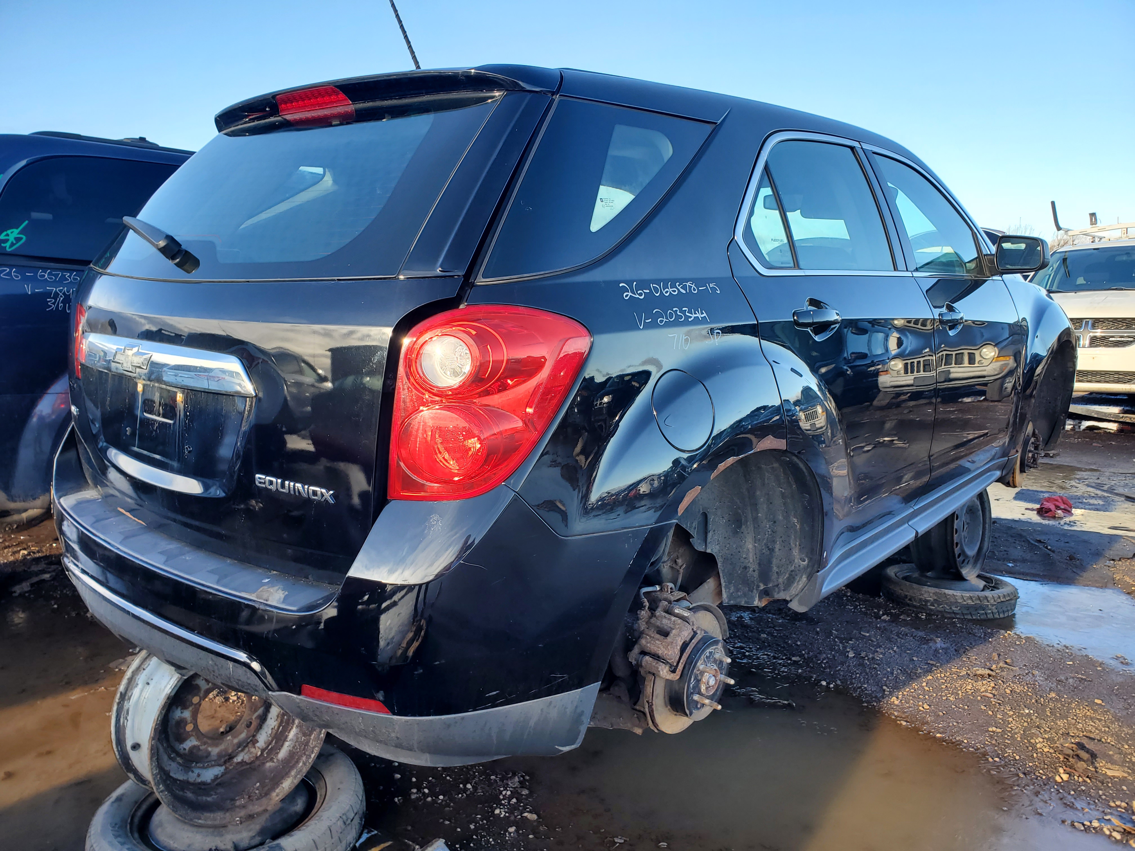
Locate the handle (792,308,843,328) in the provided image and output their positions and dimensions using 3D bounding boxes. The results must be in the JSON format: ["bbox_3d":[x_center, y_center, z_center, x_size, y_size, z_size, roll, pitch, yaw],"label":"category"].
[{"bbox_3d":[0.612,-0.262,2.070,0.052,0.048,0.225,9,15,40],"label":"handle"}]

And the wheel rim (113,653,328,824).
[{"bbox_3d":[-0.825,0.700,2.060,0.210,0.447,0.447,9,15,41],"label":"wheel rim"}]

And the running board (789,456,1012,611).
[{"bbox_3d":[1.306,0.313,3.083,0.125,0.165,1.960,9,15,40],"label":"running board"}]

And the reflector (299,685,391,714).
[{"bbox_3d":[-0.387,0.480,1.477,0.165,0.030,0.025,2,11,13],"label":"reflector"}]

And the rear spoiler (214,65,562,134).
[{"bbox_3d":[-0.523,-0.783,2.064,1.180,0.125,0.270,9,15,40],"label":"rear spoiler"}]

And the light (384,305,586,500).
[{"bbox_3d":[-0.133,-0.046,1.490,0.220,0.330,0.345,7,13,34],"label":"light"}]

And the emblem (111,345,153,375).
[{"bbox_3d":[-0.896,-0.138,1.753,0.172,0.060,0.020,9,15,40],"label":"emblem"}]

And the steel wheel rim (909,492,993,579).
[{"bbox_3d":[1.660,0.438,3.715,0.200,0.443,0.443,1,11,7],"label":"steel wheel rim"}]

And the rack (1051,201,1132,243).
[{"bbox_3d":[6.527,-2.329,9.632,1.450,0.450,1.800,9,15,40],"label":"rack"}]

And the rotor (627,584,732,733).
[{"bbox_3d":[0.319,0.599,2.081,0.170,0.335,0.320,9,15,40],"label":"rotor"}]

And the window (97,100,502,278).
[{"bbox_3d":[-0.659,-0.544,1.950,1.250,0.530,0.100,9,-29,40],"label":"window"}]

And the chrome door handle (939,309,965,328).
[{"bbox_3d":[1.274,-0.354,2.822,0.052,0.048,0.225,9,15,40],"label":"chrome door handle"}]

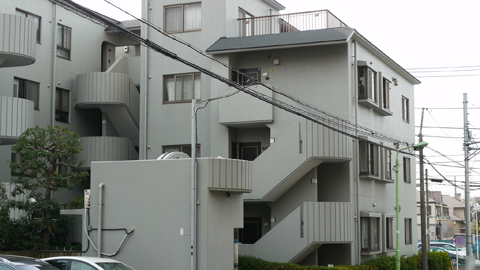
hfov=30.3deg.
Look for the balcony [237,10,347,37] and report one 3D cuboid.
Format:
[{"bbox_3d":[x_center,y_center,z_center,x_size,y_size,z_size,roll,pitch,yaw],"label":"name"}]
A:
[{"bbox_3d":[2.138,-3.881,34.829,3.630,1.050,3.300,-3,-6,22],"label":"balcony"}]

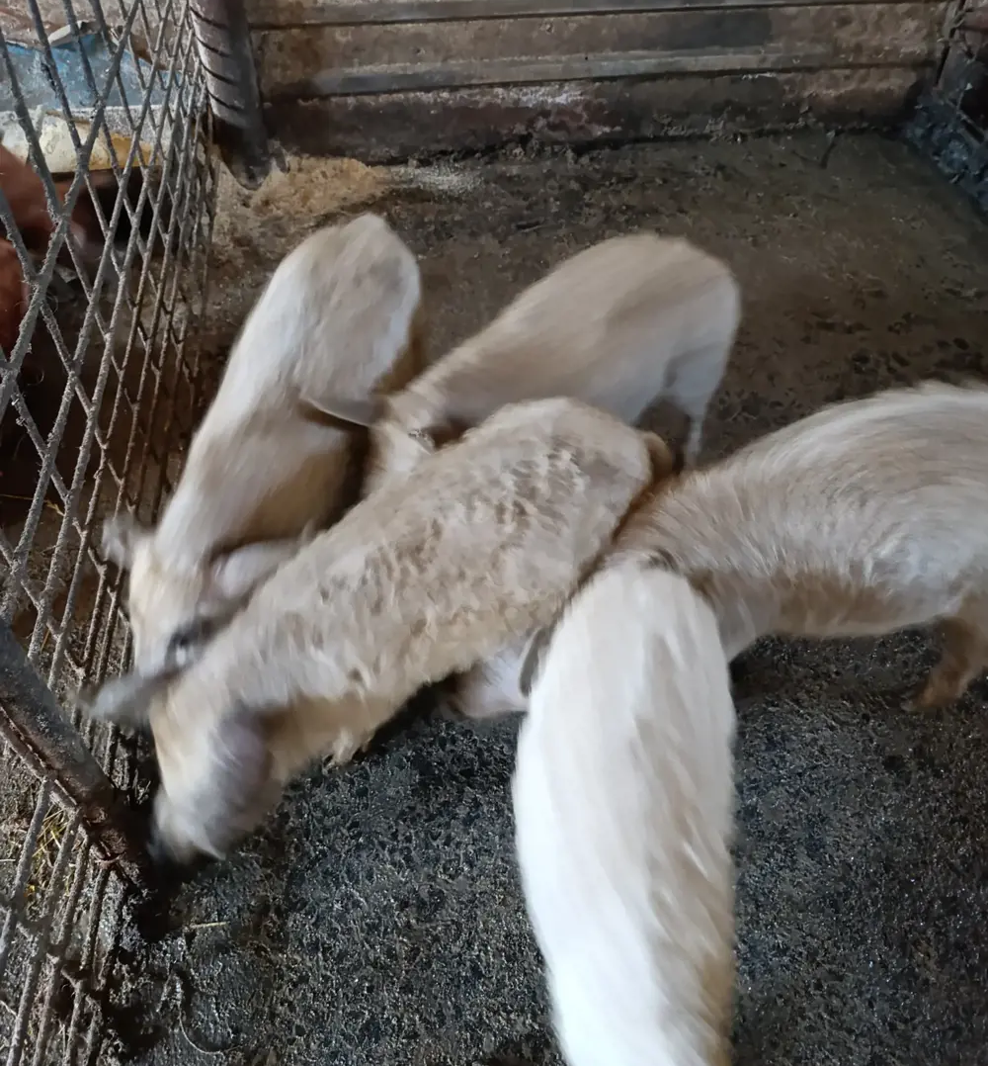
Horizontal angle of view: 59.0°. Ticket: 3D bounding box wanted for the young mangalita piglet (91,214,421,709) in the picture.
[{"bbox_3d":[-0.307,-0.140,1.479,0.260,0.440,0.900,8,45,7],"label":"young mangalita piglet"}]

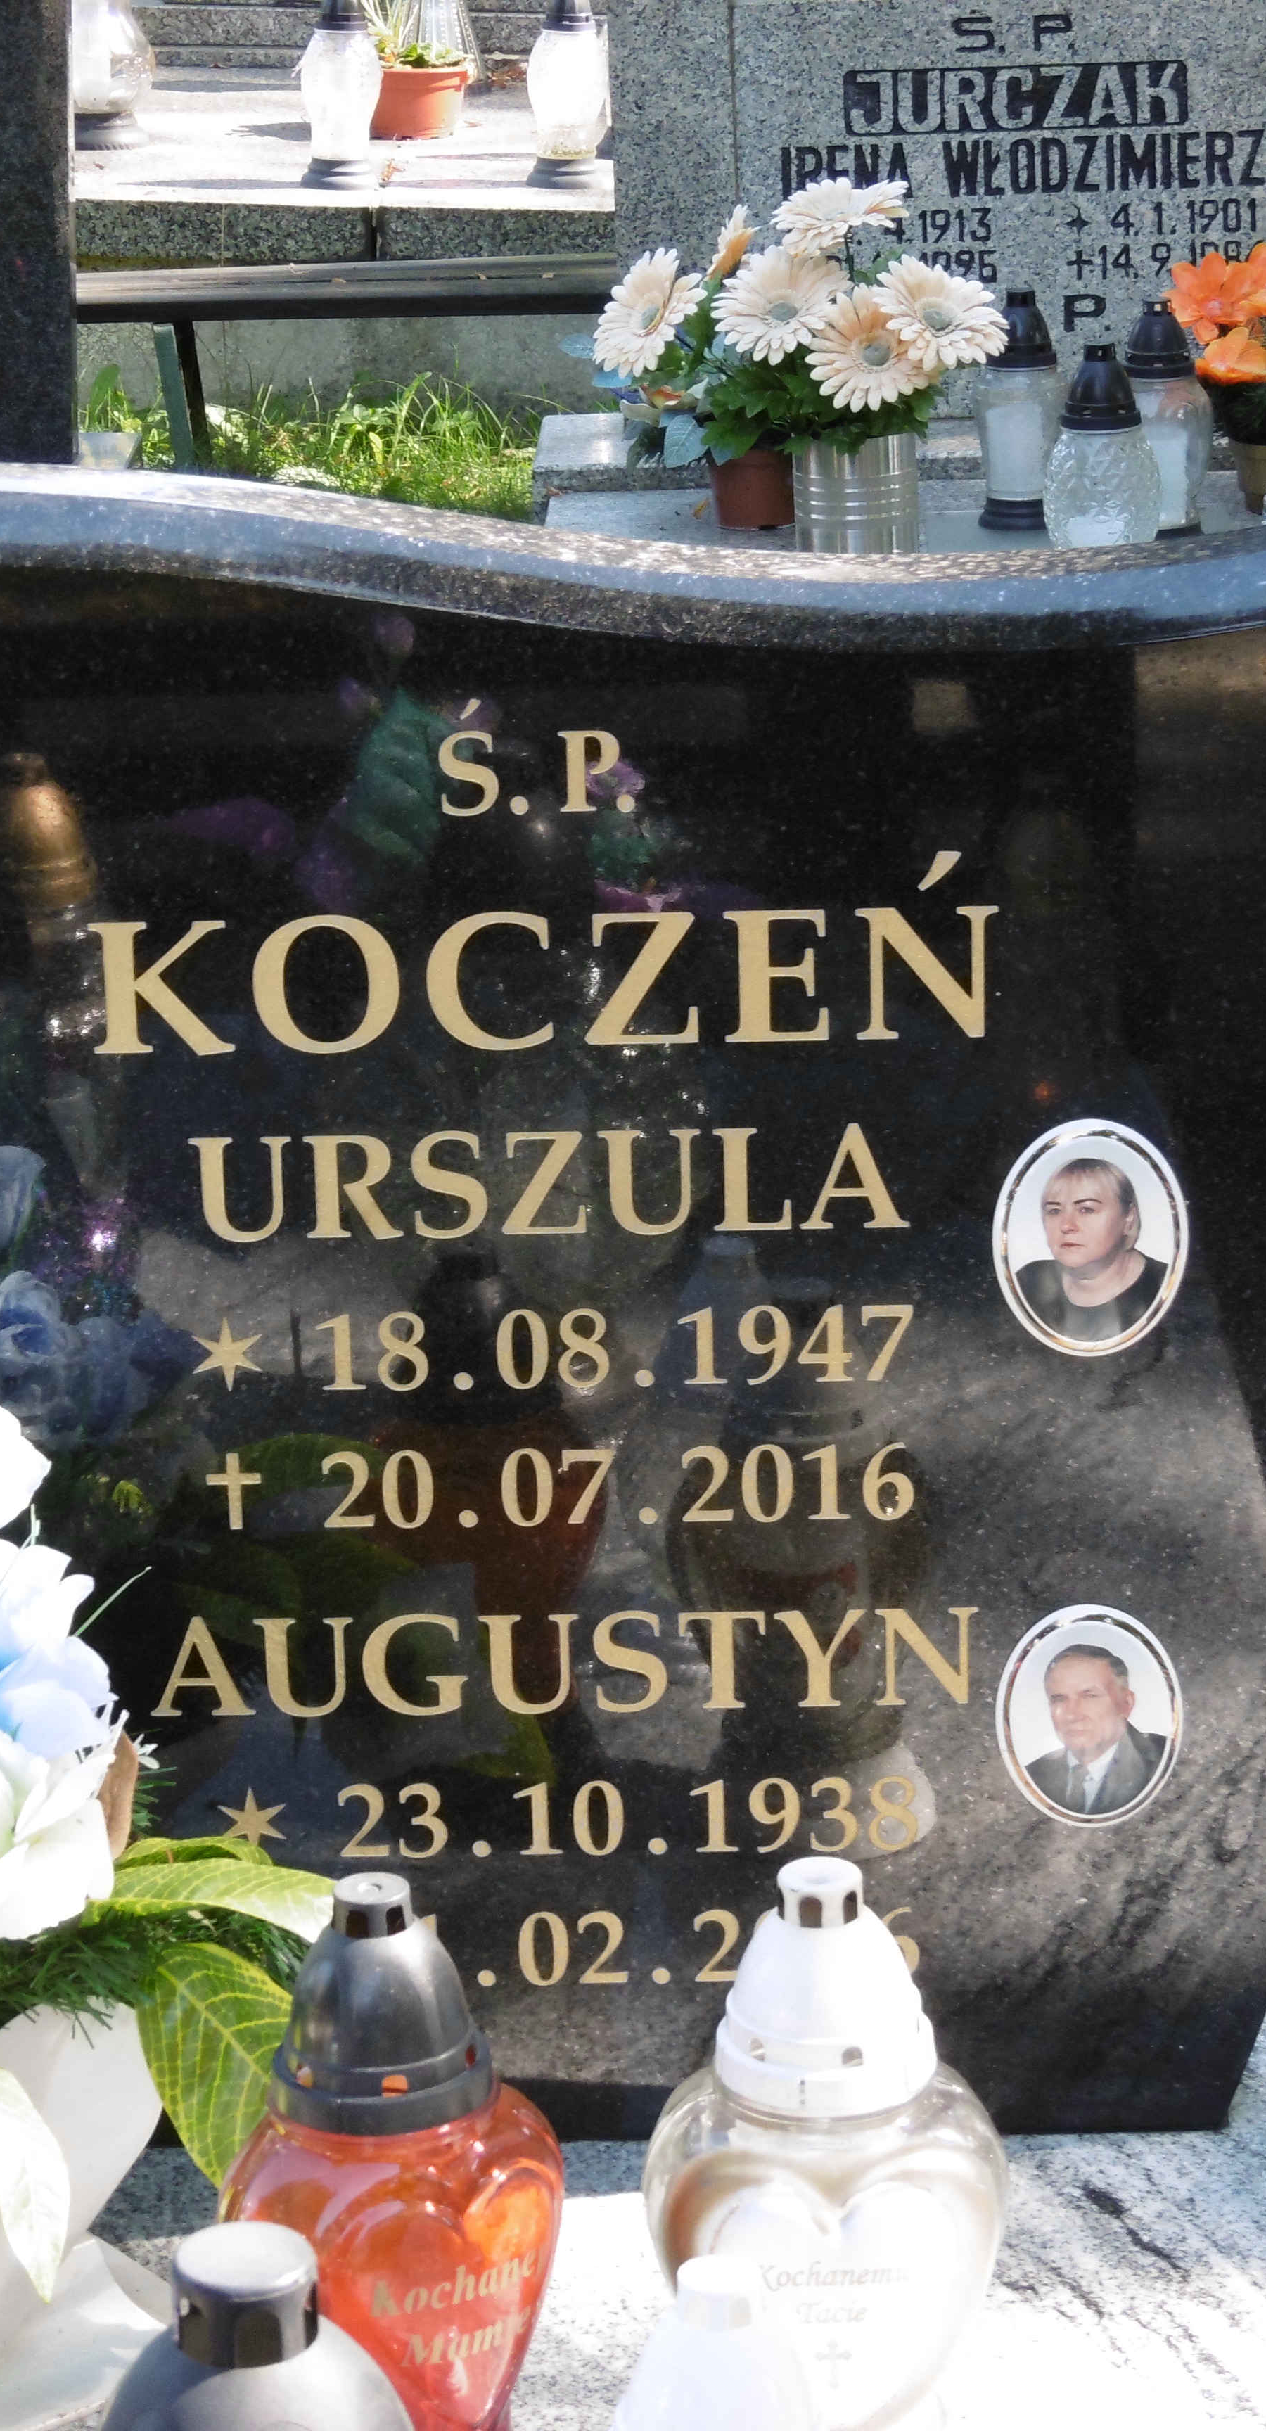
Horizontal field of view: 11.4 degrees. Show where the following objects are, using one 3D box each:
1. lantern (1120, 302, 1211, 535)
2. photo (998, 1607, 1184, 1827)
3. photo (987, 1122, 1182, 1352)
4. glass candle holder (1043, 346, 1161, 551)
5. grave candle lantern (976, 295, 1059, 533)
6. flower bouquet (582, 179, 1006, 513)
[{"bbox_3d":[0.498,-0.765,6.031,0.104,0.228,0.104,-1,17,0],"label":"lantern"},{"bbox_3d":[0.212,0.233,2.955,0.088,0.116,0.010,0,21,1],"label":"photo"},{"bbox_3d":[0.189,0.011,2.614,0.081,0.102,0.009,-1,17,0],"label":"photo"},{"bbox_3d":[0.435,-0.726,5.955,0.112,0.200,0.112,-1,17,0],"label":"glass candle holder"},{"bbox_3d":[0.405,-0.854,6.748,0.087,0.243,0.087,0,17,1],"label":"grave candle lantern"},{"bbox_3d":[0.161,-0.798,5.935,0.375,0.355,0.300,-1,17,0],"label":"flower bouquet"}]

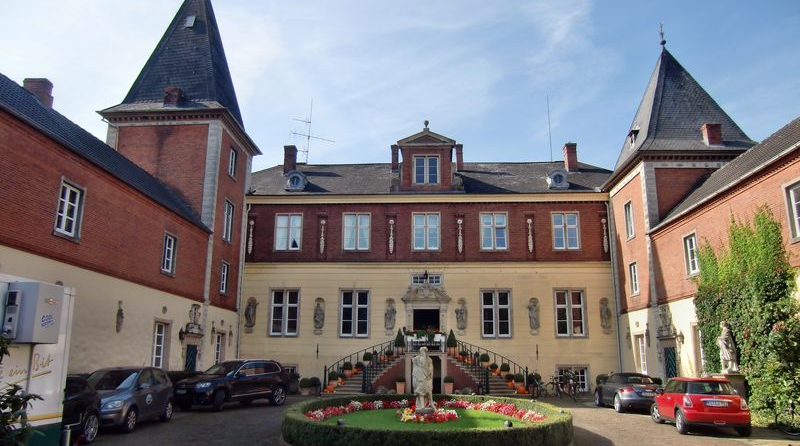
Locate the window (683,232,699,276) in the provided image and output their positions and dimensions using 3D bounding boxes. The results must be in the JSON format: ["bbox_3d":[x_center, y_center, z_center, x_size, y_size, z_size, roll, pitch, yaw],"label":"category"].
[{"bbox_3d":[11.190,1.207,21.316,0.200,1.670,1.070,0,-14,3],"label":"window"}]

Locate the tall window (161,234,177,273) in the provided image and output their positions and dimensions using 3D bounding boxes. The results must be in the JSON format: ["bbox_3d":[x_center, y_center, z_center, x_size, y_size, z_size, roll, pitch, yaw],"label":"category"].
[{"bbox_3d":[-8.757,1.199,21.003,0.250,1.580,1.220,0,-13,3],"label":"tall window"}]

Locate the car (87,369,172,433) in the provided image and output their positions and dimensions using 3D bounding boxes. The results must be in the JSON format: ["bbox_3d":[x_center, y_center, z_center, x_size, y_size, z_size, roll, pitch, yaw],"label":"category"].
[{"bbox_3d":[-7.950,4.955,15.840,1.770,1.580,4.200,1,-13,-2],"label":"car"}]

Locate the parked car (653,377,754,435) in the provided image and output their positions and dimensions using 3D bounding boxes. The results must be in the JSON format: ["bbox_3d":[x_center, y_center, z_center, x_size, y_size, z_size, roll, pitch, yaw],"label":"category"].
[{"bbox_3d":[8.445,5.141,15.844,1.700,1.407,3.700,-2,-14,12],"label":"parked car"}]

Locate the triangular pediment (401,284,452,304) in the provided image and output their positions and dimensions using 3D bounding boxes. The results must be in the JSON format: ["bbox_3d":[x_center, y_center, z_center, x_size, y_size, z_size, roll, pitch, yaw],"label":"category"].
[{"bbox_3d":[1.453,3.837,30.211,2.750,1.100,0.500,0,-14,3],"label":"triangular pediment"}]

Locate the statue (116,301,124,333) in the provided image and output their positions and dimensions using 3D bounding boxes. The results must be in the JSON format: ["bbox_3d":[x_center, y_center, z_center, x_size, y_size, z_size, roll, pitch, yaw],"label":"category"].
[{"bbox_3d":[-9.268,3.122,18.405,0.180,1.050,0.360,0,-14,3],"label":"statue"}]

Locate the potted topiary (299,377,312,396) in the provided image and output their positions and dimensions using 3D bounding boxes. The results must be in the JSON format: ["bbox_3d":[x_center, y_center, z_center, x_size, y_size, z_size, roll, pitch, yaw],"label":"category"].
[{"bbox_3d":[-4.442,7.767,26.271,0.640,0.880,0.640,0,-13,3],"label":"potted topiary"}]

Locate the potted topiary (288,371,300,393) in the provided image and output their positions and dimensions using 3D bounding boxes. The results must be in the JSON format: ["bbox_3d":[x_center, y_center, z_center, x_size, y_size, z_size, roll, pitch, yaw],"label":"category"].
[{"bbox_3d":[-5.588,8.424,29.242,0.720,1.150,0.720,0,-14,3],"label":"potted topiary"}]

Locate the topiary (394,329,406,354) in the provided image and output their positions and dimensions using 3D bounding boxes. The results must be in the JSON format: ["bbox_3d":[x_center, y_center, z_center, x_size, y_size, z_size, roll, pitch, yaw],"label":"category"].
[{"bbox_3d":[0.026,6.070,28.415,0.580,1.300,0.580,0,-14,3],"label":"topiary"}]

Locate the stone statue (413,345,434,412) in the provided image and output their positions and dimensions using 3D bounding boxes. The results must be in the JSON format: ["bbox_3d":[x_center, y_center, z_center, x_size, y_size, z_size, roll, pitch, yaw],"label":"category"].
[{"bbox_3d":[0.616,4.075,14.537,0.580,1.680,0.520,0,-14,3],"label":"stone statue"}]

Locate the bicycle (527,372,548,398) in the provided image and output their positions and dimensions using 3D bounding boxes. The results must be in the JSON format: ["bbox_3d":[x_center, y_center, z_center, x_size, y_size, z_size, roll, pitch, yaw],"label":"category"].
[{"bbox_3d":[6.722,7.913,27.030,0.600,1.100,1.750,-7,-15,27],"label":"bicycle"}]

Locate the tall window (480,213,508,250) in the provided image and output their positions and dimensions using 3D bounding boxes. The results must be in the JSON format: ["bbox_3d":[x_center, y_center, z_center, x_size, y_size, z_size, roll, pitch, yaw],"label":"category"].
[{"bbox_3d":[4.970,0.433,29.290,1.513,2.010,0.250,0,-13,3],"label":"tall window"}]

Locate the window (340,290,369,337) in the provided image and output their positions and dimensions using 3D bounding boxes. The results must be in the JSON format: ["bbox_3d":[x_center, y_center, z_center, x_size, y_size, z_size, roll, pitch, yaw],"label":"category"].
[{"bbox_3d":[-2.399,4.649,28.683,1.557,2.543,0.250,0,-13,3],"label":"window"}]

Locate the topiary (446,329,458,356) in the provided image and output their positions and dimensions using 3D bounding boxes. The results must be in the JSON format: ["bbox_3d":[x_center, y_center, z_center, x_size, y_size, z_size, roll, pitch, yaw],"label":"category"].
[{"bbox_3d":[2.435,5.555,25.723,0.560,1.270,0.560,0,-13,3],"label":"topiary"}]

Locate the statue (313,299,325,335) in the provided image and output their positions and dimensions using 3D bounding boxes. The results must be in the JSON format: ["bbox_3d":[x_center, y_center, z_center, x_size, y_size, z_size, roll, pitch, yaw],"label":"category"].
[{"bbox_3d":[-4.470,5.128,30.371,0.640,1.930,0.420,0,-14,3],"label":"statue"}]

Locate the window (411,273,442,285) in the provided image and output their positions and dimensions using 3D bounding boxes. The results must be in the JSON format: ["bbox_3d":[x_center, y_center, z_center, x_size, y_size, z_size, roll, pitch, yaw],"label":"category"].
[{"bbox_3d":[1.490,3.177,31.192,1.720,0.660,0.180,0,-14,3],"label":"window"}]

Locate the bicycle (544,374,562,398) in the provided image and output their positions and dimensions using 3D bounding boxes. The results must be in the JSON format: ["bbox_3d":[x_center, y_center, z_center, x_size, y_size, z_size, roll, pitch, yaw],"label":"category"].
[{"bbox_3d":[7.276,7.682,26.232,0.600,1.100,1.750,8,-15,-30],"label":"bicycle"}]

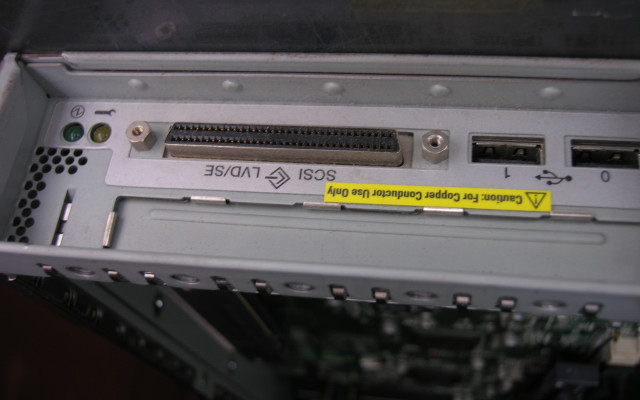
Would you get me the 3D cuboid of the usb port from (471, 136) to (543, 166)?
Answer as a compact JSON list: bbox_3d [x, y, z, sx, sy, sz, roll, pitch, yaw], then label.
[{"bbox_3d":[0.036,-0.008,0.134,0.013,0.009,0.006,3,67,9],"label":"usb port"}]

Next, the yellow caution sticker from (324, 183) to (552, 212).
[{"bbox_3d":[0.022,-0.001,0.128,0.042,0.001,0.004,3,67,9],"label":"yellow caution sticker"}]

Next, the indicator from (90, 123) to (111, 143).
[{"bbox_3d":[-0.046,-0.013,0.145,0.005,0.005,0.005,3,67,9],"label":"indicator"}]

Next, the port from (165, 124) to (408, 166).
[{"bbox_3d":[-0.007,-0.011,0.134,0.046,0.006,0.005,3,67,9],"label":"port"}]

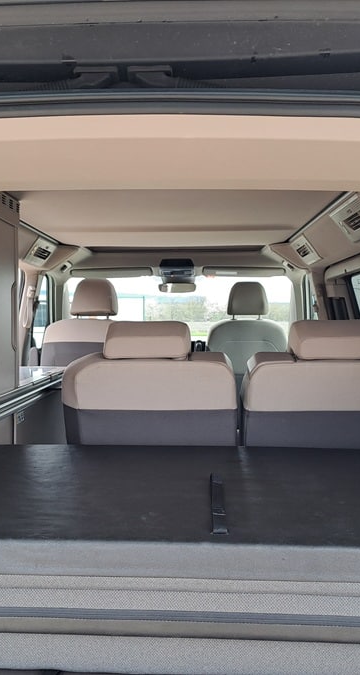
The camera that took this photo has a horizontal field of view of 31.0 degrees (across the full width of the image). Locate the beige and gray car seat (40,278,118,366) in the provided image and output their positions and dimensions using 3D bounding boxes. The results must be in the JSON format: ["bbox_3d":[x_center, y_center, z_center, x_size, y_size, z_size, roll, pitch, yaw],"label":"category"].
[{"bbox_3d":[-0.475,0.160,3.860,0.550,1.000,0.660,0,2,2],"label":"beige and gray car seat"}]

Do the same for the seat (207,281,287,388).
[{"bbox_3d":[0.435,0.140,4.070,0.540,1.000,0.660,0,2,2],"label":"seat"}]

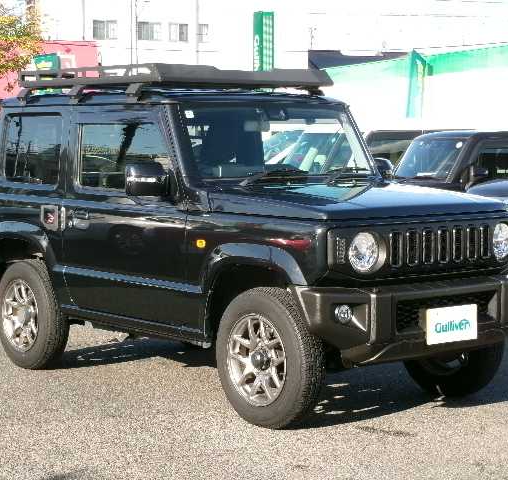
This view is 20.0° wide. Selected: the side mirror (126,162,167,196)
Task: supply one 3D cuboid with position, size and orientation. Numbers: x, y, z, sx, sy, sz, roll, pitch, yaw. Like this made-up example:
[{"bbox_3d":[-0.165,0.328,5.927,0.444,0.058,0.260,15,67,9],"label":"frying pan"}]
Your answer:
[{"bbox_3d":[-0.547,-0.310,7.361,0.192,0.167,0.116,-4,5,-38],"label":"side mirror"}]

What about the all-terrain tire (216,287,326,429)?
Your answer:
[{"bbox_3d":[0.069,0.567,6.926,0.177,0.685,0.685,-4,5,-38],"label":"all-terrain tire"}]

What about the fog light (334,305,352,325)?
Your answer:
[{"bbox_3d":[0.406,0.340,6.637,0.089,0.091,0.071,-4,5,-38],"label":"fog light"}]

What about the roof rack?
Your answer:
[{"bbox_3d":[-0.489,-0.902,8.531,1.232,0.192,1.535,-4,5,-38],"label":"roof rack"}]

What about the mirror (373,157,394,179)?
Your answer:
[{"bbox_3d":[0.705,-0.390,8.350,0.192,0.167,0.116,-4,5,-38],"label":"mirror"}]

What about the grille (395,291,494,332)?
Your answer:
[{"bbox_3d":[0.905,0.330,6.864,0.697,0.167,0.056,-4,5,-38],"label":"grille"}]

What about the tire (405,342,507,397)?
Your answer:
[{"bbox_3d":[1.055,0.504,7.705,0.177,0.685,0.685,-4,5,-38],"label":"tire"}]

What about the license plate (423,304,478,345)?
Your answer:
[{"bbox_3d":[0.940,0.402,6.826,0.333,0.167,0.015,-4,5,-38],"label":"license plate"}]

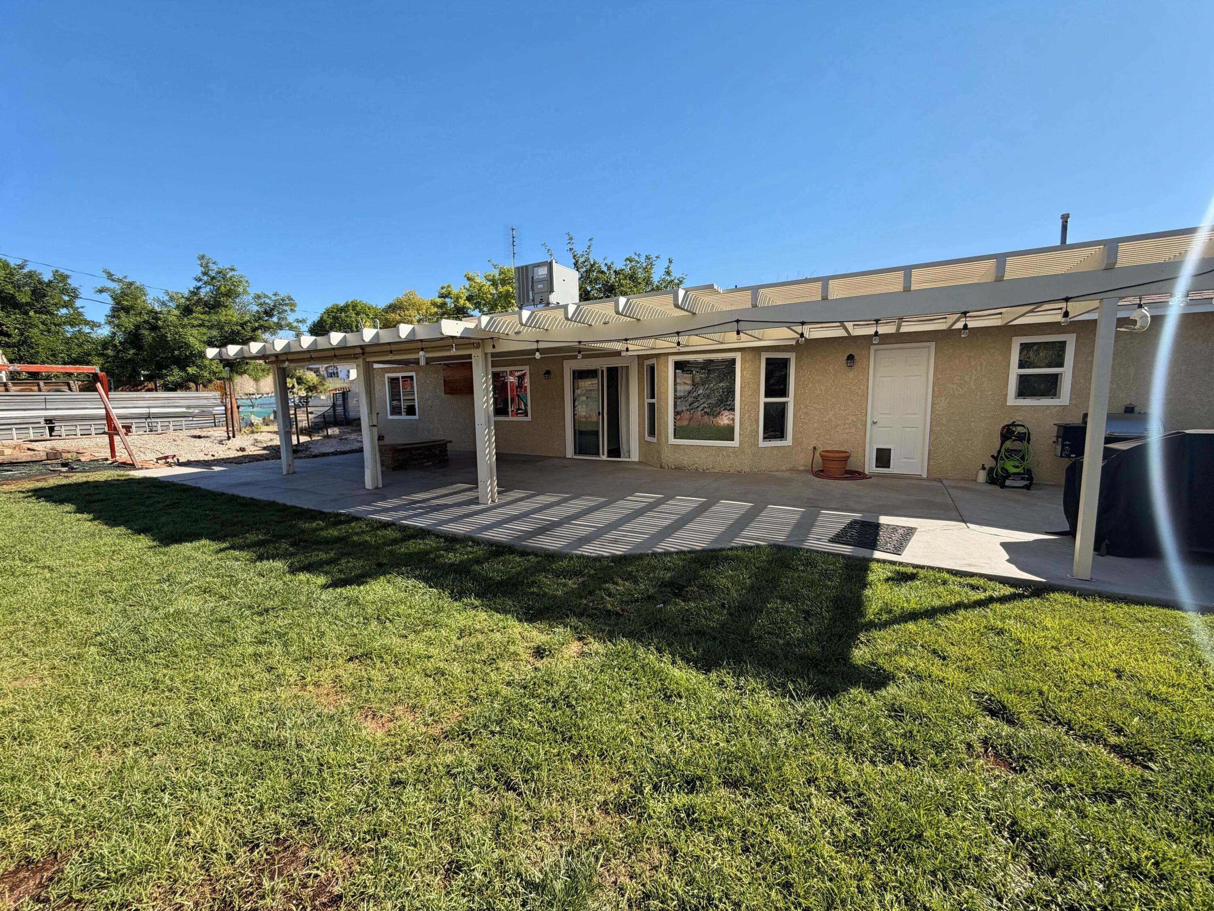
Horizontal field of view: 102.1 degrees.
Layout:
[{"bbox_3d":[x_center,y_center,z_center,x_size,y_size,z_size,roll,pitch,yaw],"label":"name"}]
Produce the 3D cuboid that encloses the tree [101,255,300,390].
[{"bbox_3d":[-15.715,-4.416,19.082,6.000,6.665,5.700,-6,8,-38],"label":"tree"}]

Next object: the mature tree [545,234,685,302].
[{"bbox_3d":[0.433,-6.049,23.839,7.000,9.191,6.500,-1,7,1],"label":"mature tree"}]

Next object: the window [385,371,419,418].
[{"bbox_3d":[-5.798,-1.666,13.912,1.288,1.286,0.100,3,8,29],"label":"window"}]

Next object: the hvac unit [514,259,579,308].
[{"bbox_3d":[-1.798,-5.080,14.942,1.333,1.136,1.309,3,8,29],"label":"hvac unit"}]

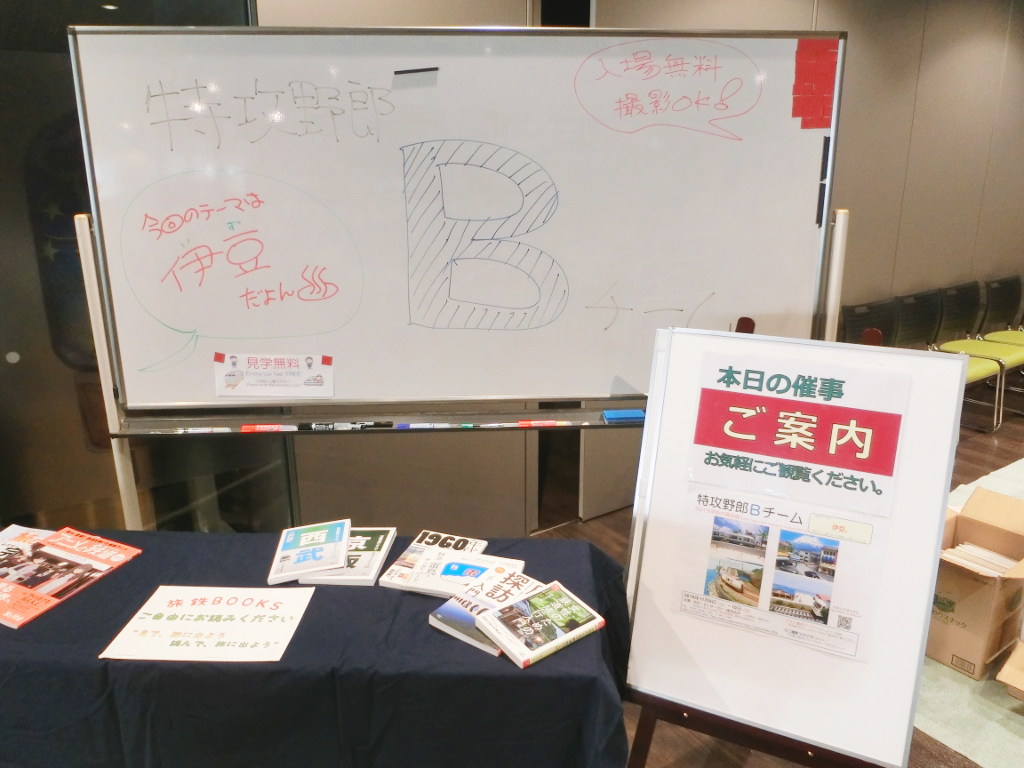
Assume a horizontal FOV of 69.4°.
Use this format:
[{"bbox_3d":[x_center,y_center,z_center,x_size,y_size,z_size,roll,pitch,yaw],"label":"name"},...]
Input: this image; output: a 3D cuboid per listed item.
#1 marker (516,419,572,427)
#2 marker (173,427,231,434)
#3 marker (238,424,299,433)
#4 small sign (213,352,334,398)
[{"bbox_3d":[0.086,0.101,1.912,0.140,0.018,0.018,-1,15,-3],"label":"marker"},{"bbox_3d":[-0.781,0.118,1.866,0.145,0.015,0.015,-1,15,-3],"label":"marker"},{"bbox_3d":[-0.614,0.113,1.875,0.143,0.019,0.019,-1,15,-3],"label":"marker"},{"bbox_3d":[-0.607,-0.021,1.891,0.300,0.110,0.008,1,14,-4],"label":"small sign"}]

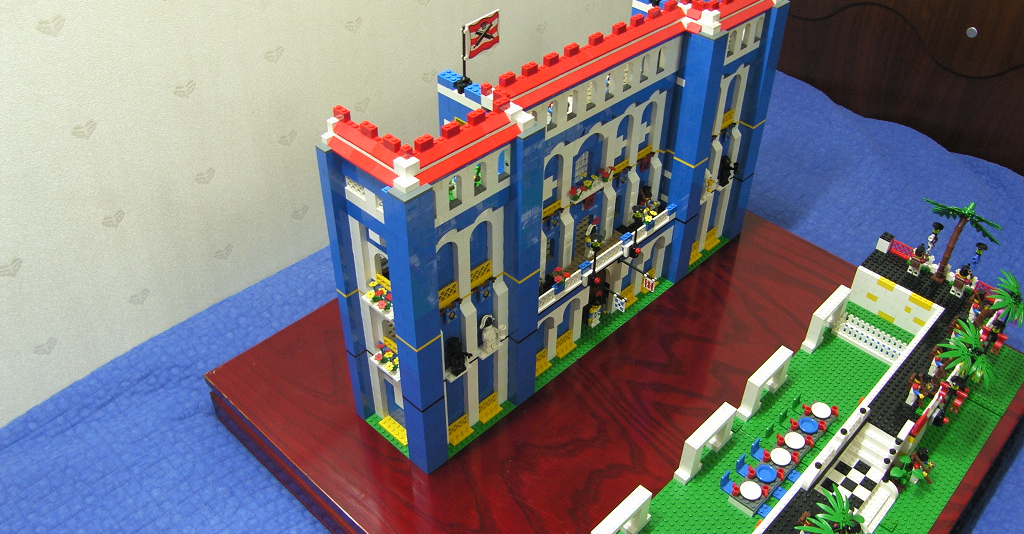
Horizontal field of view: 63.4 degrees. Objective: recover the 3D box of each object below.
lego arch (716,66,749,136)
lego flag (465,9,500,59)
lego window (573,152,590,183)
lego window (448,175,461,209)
[{"bbox_3d":[0.290,-0.225,1.107,0.009,0.092,0.064,31,48,33],"label":"lego arch"},{"bbox_3d":[-0.029,-0.228,0.812,0.005,0.035,0.052,27,45,29],"label":"lego flag"},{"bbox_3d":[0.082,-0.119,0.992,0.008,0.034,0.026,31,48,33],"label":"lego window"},{"bbox_3d":[-0.054,-0.071,0.760,0.008,0.034,0.016,31,48,33],"label":"lego window"}]

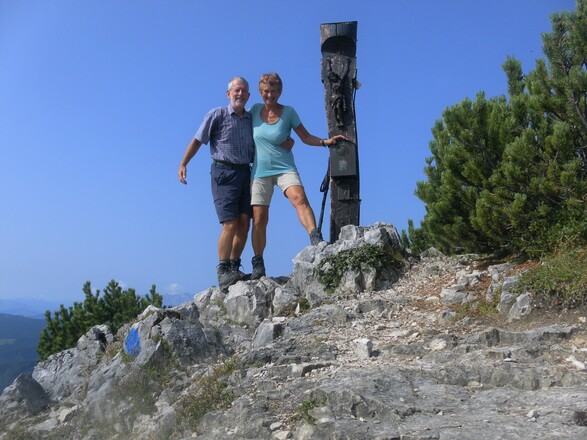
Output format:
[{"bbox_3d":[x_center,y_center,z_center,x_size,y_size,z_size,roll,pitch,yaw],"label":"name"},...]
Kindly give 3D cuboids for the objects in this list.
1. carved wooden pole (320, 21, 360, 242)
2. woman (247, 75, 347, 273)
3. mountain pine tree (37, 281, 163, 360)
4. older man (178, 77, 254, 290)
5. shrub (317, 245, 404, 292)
[{"bbox_3d":[0.401,-0.745,5.008,0.300,1.936,0.260,-2,-7,6],"label":"carved wooden pole"},{"bbox_3d":[0.029,-0.382,4.863,0.779,1.683,0.420,0,-7,0],"label":"woman"},{"bbox_3d":[-1.988,1.088,6.113,1.319,0.904,1.200,0,-7,0],"label":"mountain pine tree"},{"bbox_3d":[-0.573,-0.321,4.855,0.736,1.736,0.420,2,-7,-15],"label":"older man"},{"bbox_3d":[0.511,0.366,4.489,0.658,0.332,0.380,0,-7,0],"label":"shrub"}]

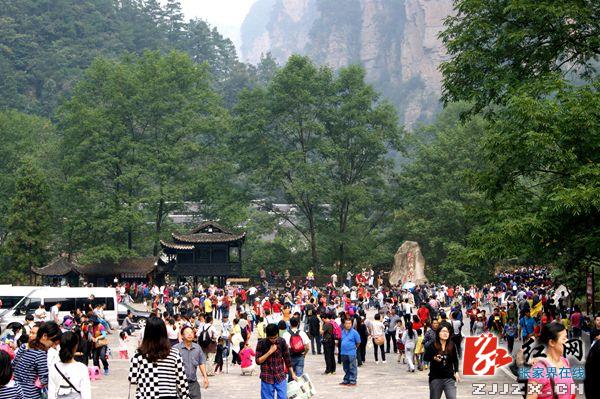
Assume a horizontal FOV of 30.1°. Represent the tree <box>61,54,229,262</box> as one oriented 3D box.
[{"bbox_3d":[-17.472,-3.996,124.560,18.890,25.570,16.000,0,-4,0],"label":"tree"}]

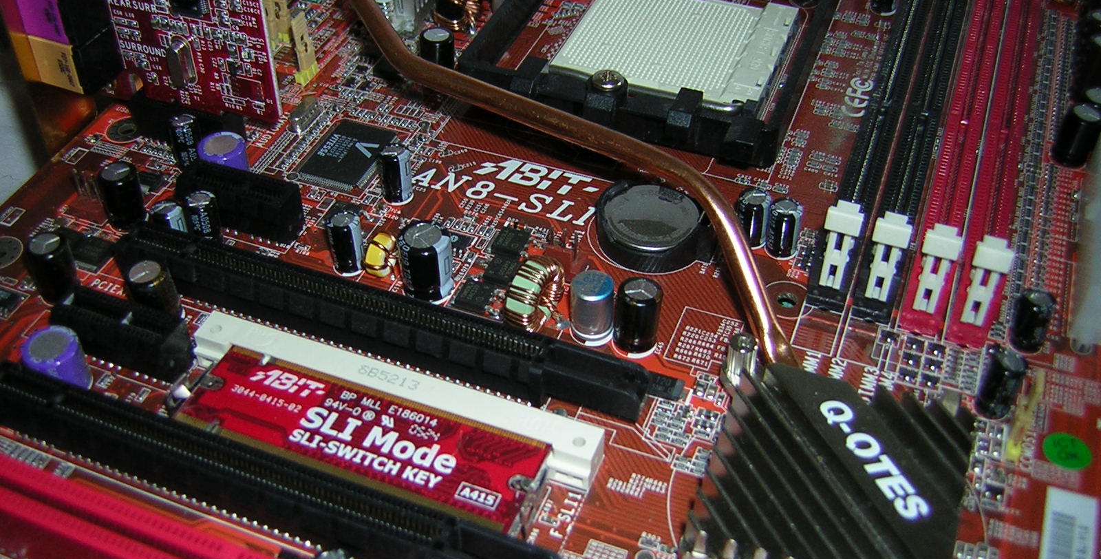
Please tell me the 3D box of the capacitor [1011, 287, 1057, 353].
[{"bbox_3d":[0.091,0.008,0.217,0.006,0.011,0.006,16,46,15],"label":"capacitor"}]

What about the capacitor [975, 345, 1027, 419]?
[{"bbox_3d":[0.080,0.018,0.203,0.006,0.012,0.006,15,46,16],"label":"capacitor"}]

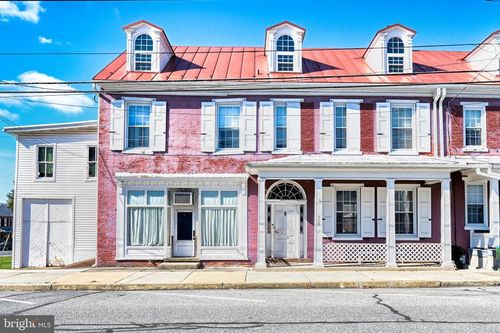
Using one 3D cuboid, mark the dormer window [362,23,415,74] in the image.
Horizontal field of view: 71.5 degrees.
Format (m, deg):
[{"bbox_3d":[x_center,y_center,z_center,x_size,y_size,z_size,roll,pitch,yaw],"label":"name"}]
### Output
[{"bbox_3d":[6.015,-4.790,15.428,1.625,2.072,2.300,0,-1,-2],"label":"dormer window"}]

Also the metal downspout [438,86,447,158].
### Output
[{"bbox_3d":[7.585,-1.665,13.691,0.130,2.716,0.330,0,-1,-2],"label":"metal downspout"}]

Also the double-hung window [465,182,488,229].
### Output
[{"bbox_3d":[9.034,1.544,13.906,0.955,1.889,0.150,0,-1,-2],"label":"double-hung window"}]

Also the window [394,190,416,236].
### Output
[{"bbox_3d":[6.095,1.801,13.816,1.003,1.935,0.150,0,-1,-2],"label":"window"}]

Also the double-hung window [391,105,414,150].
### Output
[{"bbox_3d":[6.082,-1.562,13.886,0.976,1.895,0.150,0,-1,-2],"label":"double-hung window"}]

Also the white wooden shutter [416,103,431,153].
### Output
[{"bbox_3d":[6.899,-1.540,13.809,0.544,1.971,0.050,0,-1,-2],"label":"white wooden shutter"}]

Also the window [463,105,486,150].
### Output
[{"bbox_3d":[9.001,-1.551,13.970,0.947,1.866,0.150,0,-1,-2],"label":"window"}]

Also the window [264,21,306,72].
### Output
[{"bbox_3d":[1.415,-4.858,15.296,1.677,2.156,2.300,0,-1,-2],"label":"window"}]

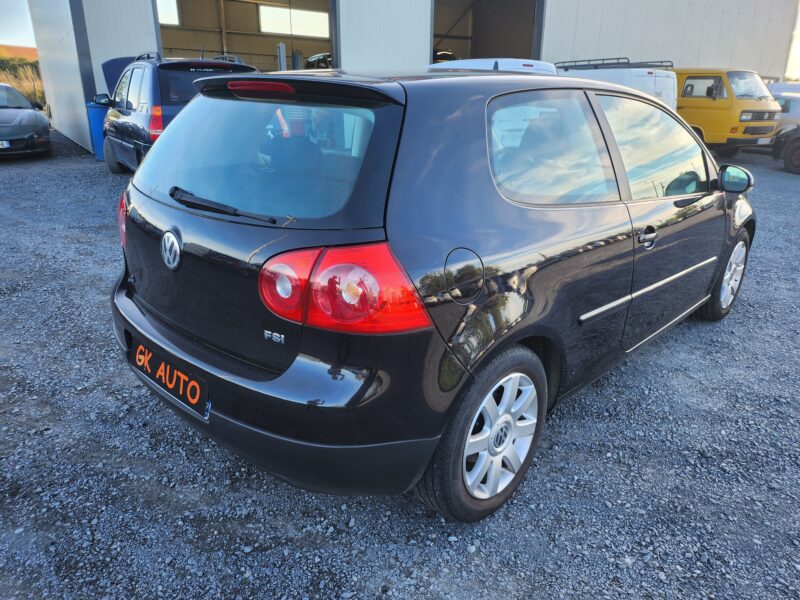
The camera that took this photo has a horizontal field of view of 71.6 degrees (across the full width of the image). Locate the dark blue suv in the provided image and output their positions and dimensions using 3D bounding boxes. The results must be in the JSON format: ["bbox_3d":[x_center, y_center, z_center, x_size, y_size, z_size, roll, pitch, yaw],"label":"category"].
[{"bbox_3d":[-3.744,-2.965,9.350,1.840,1.800,4.600,-13,24,-32],"label":"dark blue suv"}]

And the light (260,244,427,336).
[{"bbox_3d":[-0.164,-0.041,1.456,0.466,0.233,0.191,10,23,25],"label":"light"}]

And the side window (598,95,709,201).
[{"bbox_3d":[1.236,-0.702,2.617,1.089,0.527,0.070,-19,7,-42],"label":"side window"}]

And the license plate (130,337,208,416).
[{"bbox_3d":[-0.777,0.241,1.841,0.530,0.115,0.020,19,20,41],"label":"license plate"}]

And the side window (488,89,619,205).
[{"bbox_3d":[0.548,-0.519,1.933,0.760,0.420,0.060,-15,5,-42],"label":"side window"}]

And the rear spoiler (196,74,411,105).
[{"bbox_3d":[-0.422,-0.718,1.872,1.130,0.100,0.210,19,27,41],"label":"rear spoiler"}]

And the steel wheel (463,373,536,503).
[{"bbox_3d":[0.305,0.454,1.962,0.180,0.445,0.445,19,28,41],"label":"steel wheel"}]

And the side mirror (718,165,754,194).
[{"bbox_3d":[1.776,-0.630,2.912,0.190,0.145,0.110,19,28,41],"label":"side mirror"}]

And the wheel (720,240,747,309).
[{"bbox_3d":[2.128,-0.178,3.672,0.180,0.445,0.445,19,28,41],"label":"wheel"}]

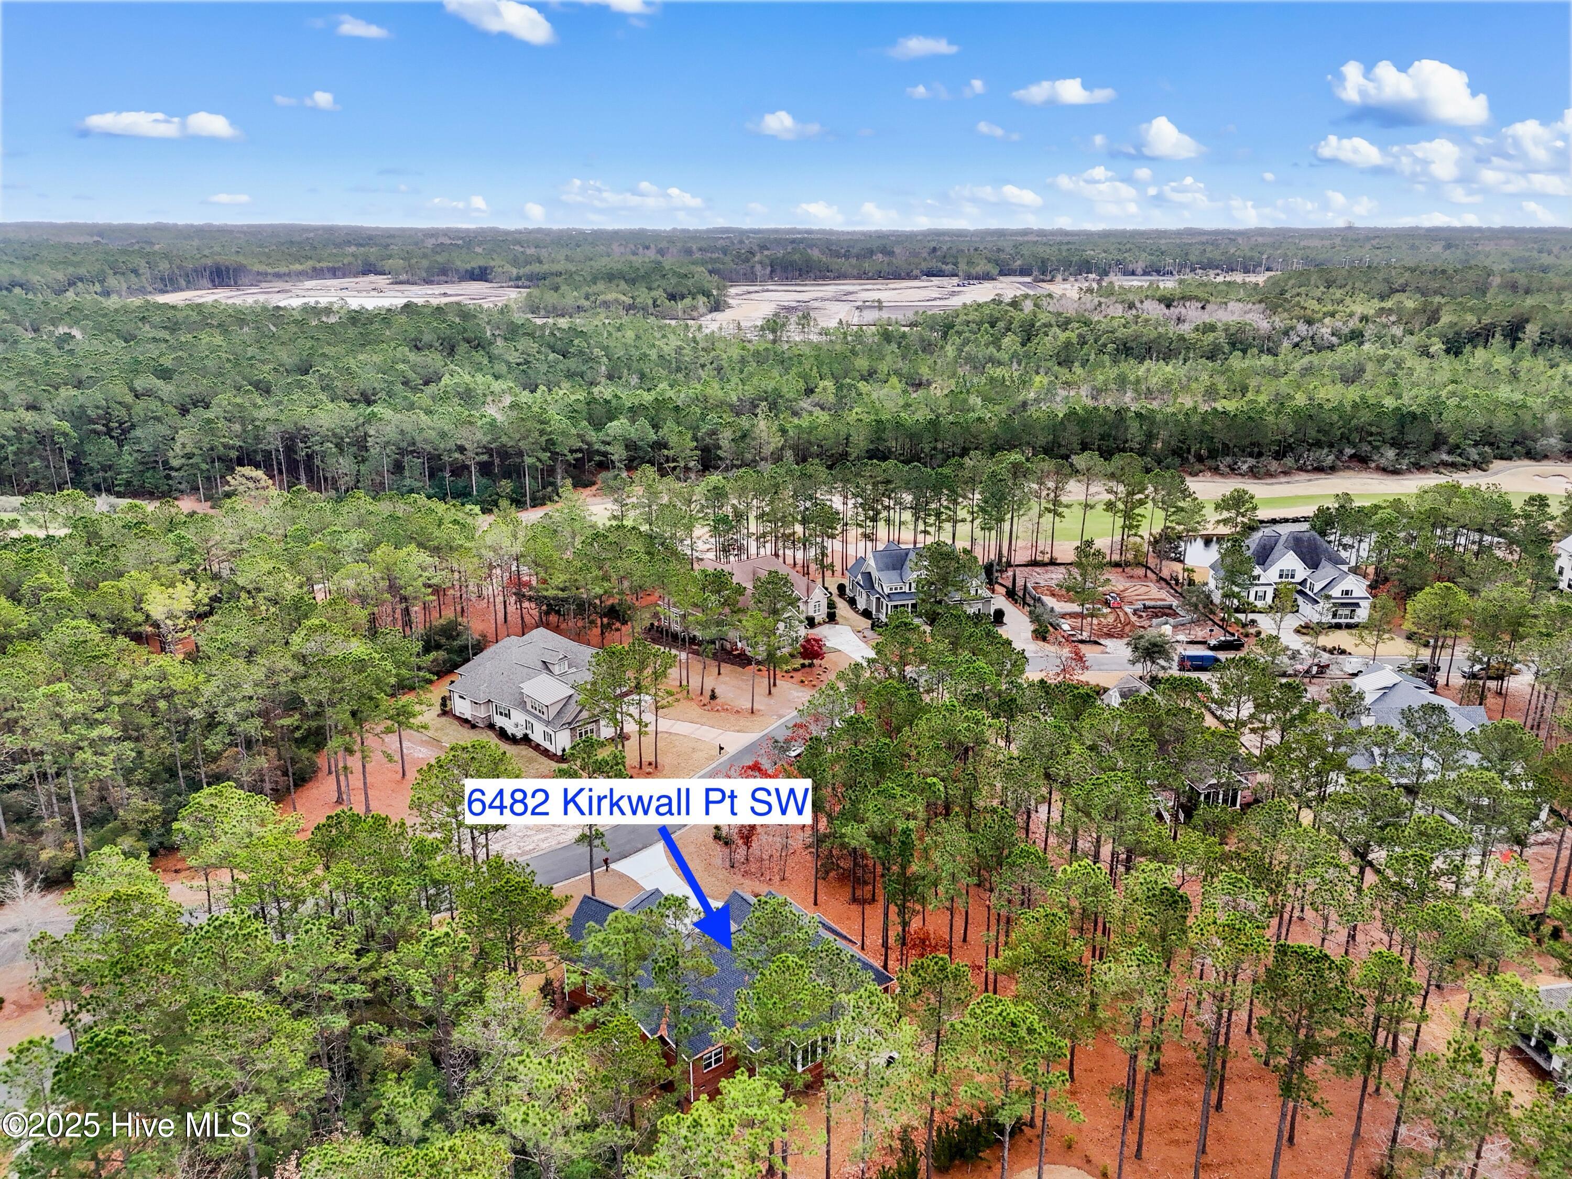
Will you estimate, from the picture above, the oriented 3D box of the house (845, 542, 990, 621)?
[{"bbox_3d":[20.990,-2.610,181.330,18.000,9.600,20.700,-6,20,-19],"label":"house"}]

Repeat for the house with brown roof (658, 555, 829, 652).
[{"bbox_3d":[-4.000,1.440,170.940,21.300,8.400,23.500,-16,24,-39],"label":"house with brown roof"}]

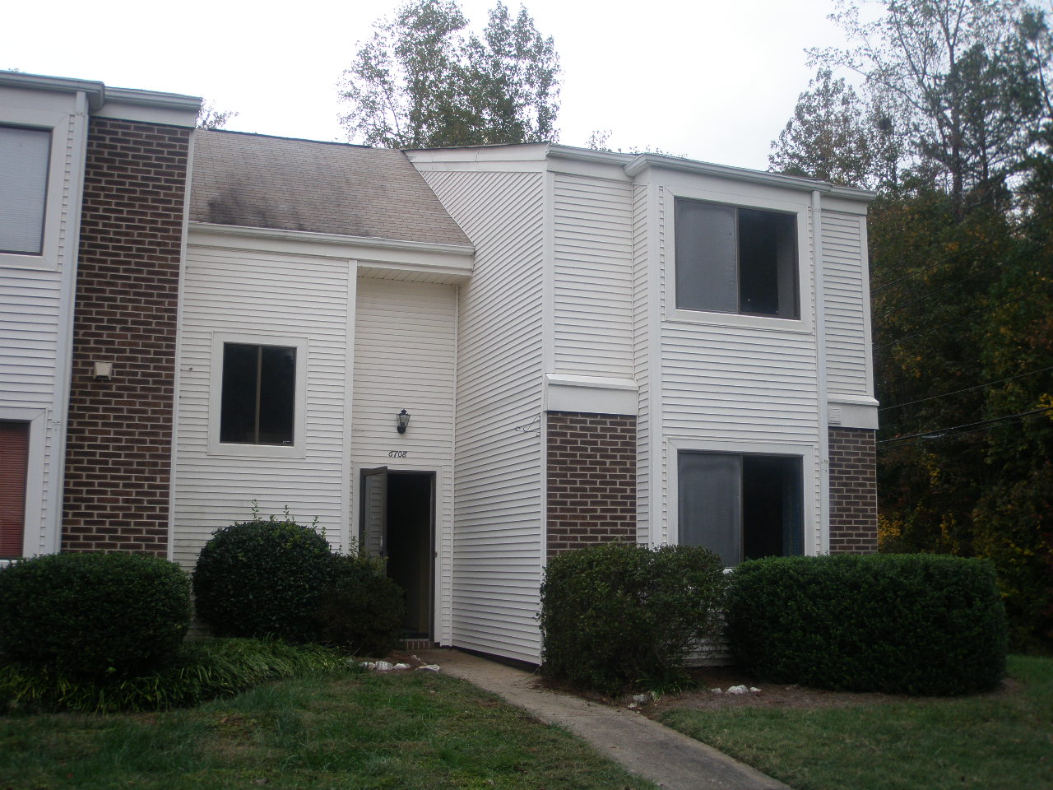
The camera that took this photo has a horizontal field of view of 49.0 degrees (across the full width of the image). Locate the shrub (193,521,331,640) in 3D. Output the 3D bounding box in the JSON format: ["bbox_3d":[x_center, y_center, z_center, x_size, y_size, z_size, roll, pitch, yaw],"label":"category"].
[{"bbox_3d":[-2.805,2.052,12.308,1.420,1.414,1.350,3,-9,-20],"label":"shrub"}]

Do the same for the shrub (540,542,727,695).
[{"bbox_3d":[0.994,2.045,10.706,1.713,1.337,1.150,3,-9,-20],"label":"shrub"}]

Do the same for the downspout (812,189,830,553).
[{"bbox_3d":[3.096,0.285,12.060,0.085,5.030,0.075,3,-9,-20],"label":"downspout"}]

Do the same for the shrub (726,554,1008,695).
[{"bbox_3d":[3.282,2.174,11.107,2.718,1.273,1.350,3,-9,-20],"label":"shrub"}]

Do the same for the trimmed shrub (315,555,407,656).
[{"bbox_3d":[-1.853,2.326,12.784,0.970,1.131,0.950,3,-9,-20],"label":"trimmed shrub"}]

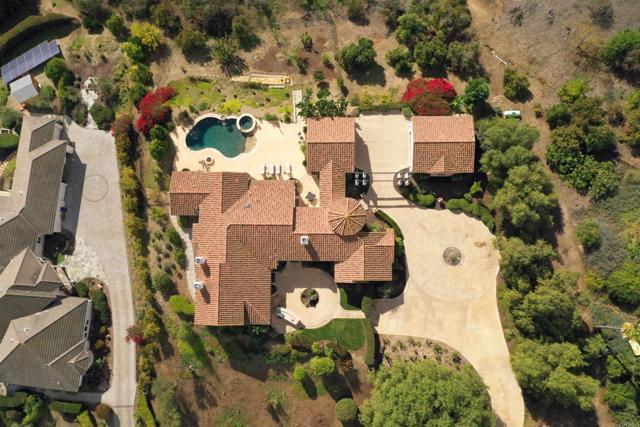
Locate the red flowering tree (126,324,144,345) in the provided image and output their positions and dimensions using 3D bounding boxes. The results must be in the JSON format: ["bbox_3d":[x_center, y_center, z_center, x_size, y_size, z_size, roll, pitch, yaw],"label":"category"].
[{"bbox_3d":[-27.621,18.140,74.366,2.640,2.800,3.050,0,84,1],"label":"red flowering tree"}]

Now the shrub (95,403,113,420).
[{"bbox_3d":[-34.809,31.896,80.126,2.660,2.200,2.660,0,86,1],"label":"shrub"}]

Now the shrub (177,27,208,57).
[{"bbox_3d":[-18.960,-25.577,74.040,4.460,2.800,4.020,-1,88,0],"label":"shrub"}]

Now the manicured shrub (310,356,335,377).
[{"bbox_3d":[0.399,24.428,79.496,3.750,2.800,3.110,0,86,1],"label":"manicured shrub"}]

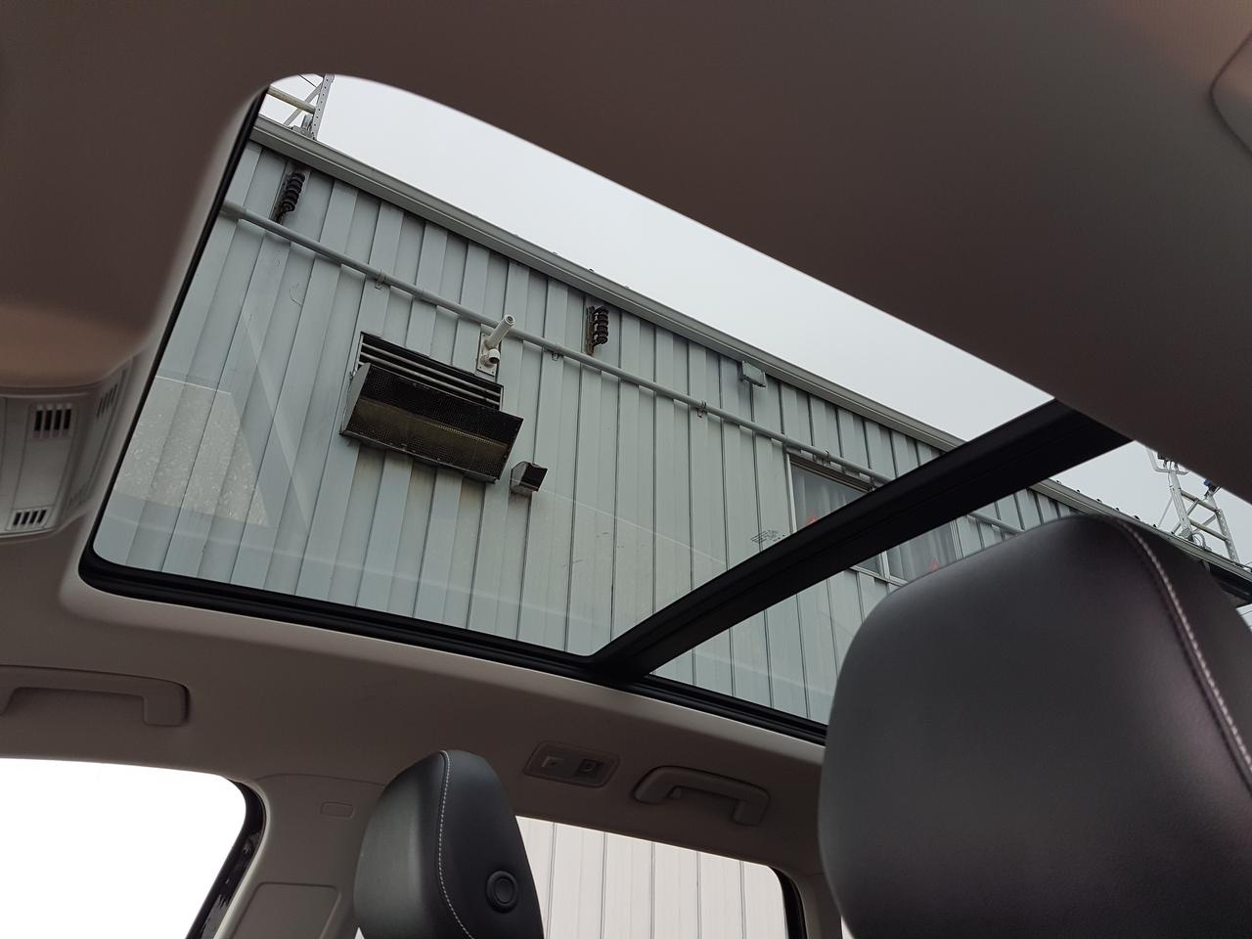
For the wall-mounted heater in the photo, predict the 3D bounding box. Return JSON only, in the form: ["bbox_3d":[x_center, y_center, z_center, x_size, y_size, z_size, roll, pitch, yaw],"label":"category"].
[{"bbox_3d":[-1.097,-0.425,5.496,0.953,0.757,0.337,19,-36,-26],"label":"wall-mounted heater"}]

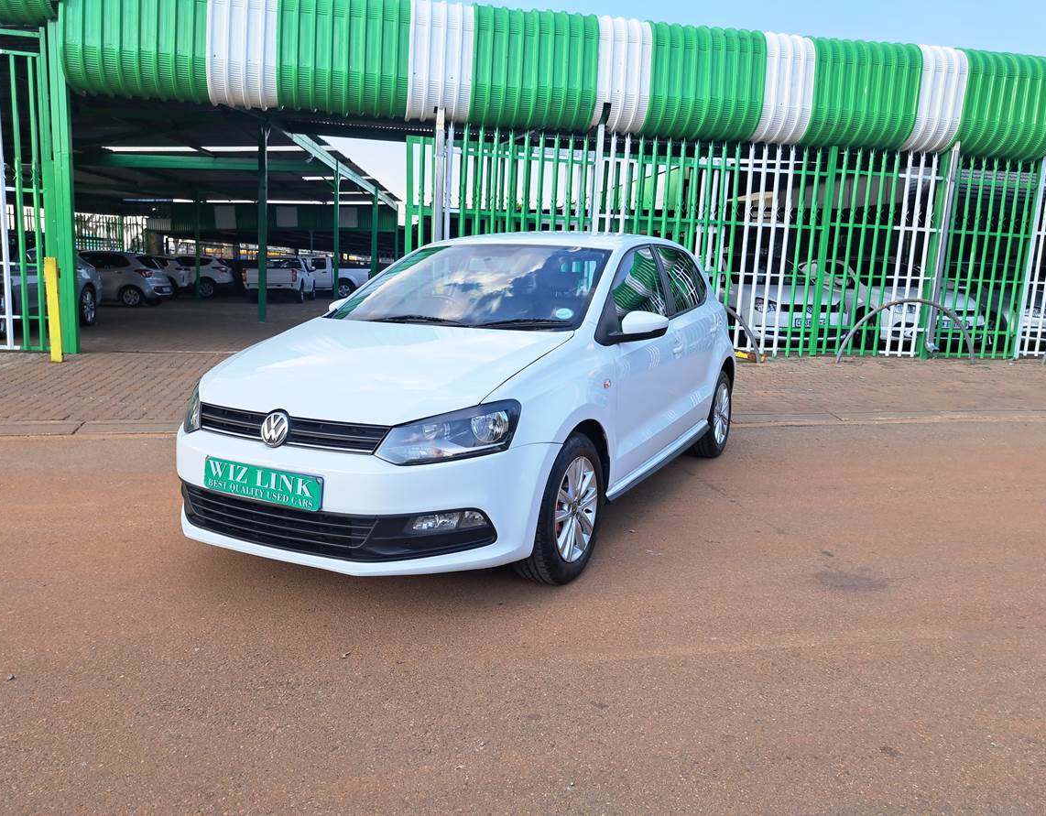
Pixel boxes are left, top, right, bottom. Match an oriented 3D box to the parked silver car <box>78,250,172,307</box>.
[{"bbox_3d":[-12.135,-3.669,21.423,3.870,1.540,1.690,0,10,-5],"label":"parked silver car"}]

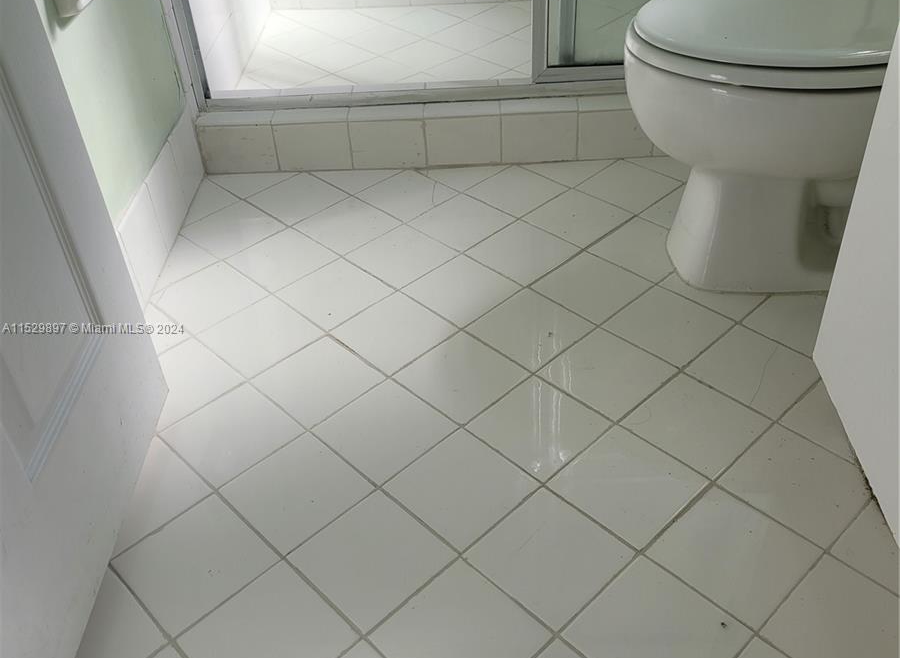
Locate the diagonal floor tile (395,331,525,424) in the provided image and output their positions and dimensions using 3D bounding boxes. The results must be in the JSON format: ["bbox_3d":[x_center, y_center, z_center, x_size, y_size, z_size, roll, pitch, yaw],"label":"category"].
[{"bbox_3d":[0.018,0.075,1.356,0.151,0.009,0.151,-33,47,-32],"label":"diagonal floor tile"}]

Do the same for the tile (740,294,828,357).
[{"bbox_3d":[0.562,-0.008,1.406,0.151,0.009,0.151,-33,47,-32],"label":"tile"}]

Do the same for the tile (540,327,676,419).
[{"bbox_3d":[0.234,0.068,1.337,0.148,0.009,0.148,-33,47,-32],"label":"tile"}]

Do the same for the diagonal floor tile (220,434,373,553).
[{"bbox_3d":[-0.205,0.216,1.194,0.151,0.008,0.151,-33,47,-32],"label":"diagonal floor tile"}]

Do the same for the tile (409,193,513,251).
[{"bbox_3d":[0.024,-0.197,1.681,0.151,0.009,0.151,-33,47,-32],"label":"tile"}]

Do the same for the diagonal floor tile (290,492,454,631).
[{"bbox_3d":[-0.096,0.283,1.103,0.151,0.009,0.151,-33,47,-32],"label":"diagonal floor tile"}]

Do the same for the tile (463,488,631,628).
[{"bbox_3d":[0.123,0.278,1.095,0.151,0.009,0.151,-33,47,-32],"label":"tile"}]

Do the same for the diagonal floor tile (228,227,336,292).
[{"bbox_3d":[-0.307,-0.126,1.624,0.151,0.008,0.151,-33,47,-32],"label":"diagonal floor tile"}]

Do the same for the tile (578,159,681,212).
[{"bbox_3d":[0.351,-0.274,1.755,0.148,0.009,0.148,-33,47,-32],"label":"tile"}]

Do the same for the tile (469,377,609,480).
[{"bbox_3d":[0.126,0.141,1.266,0.151,0.009,0.151,-33,47,-32],"label":"tile"}]

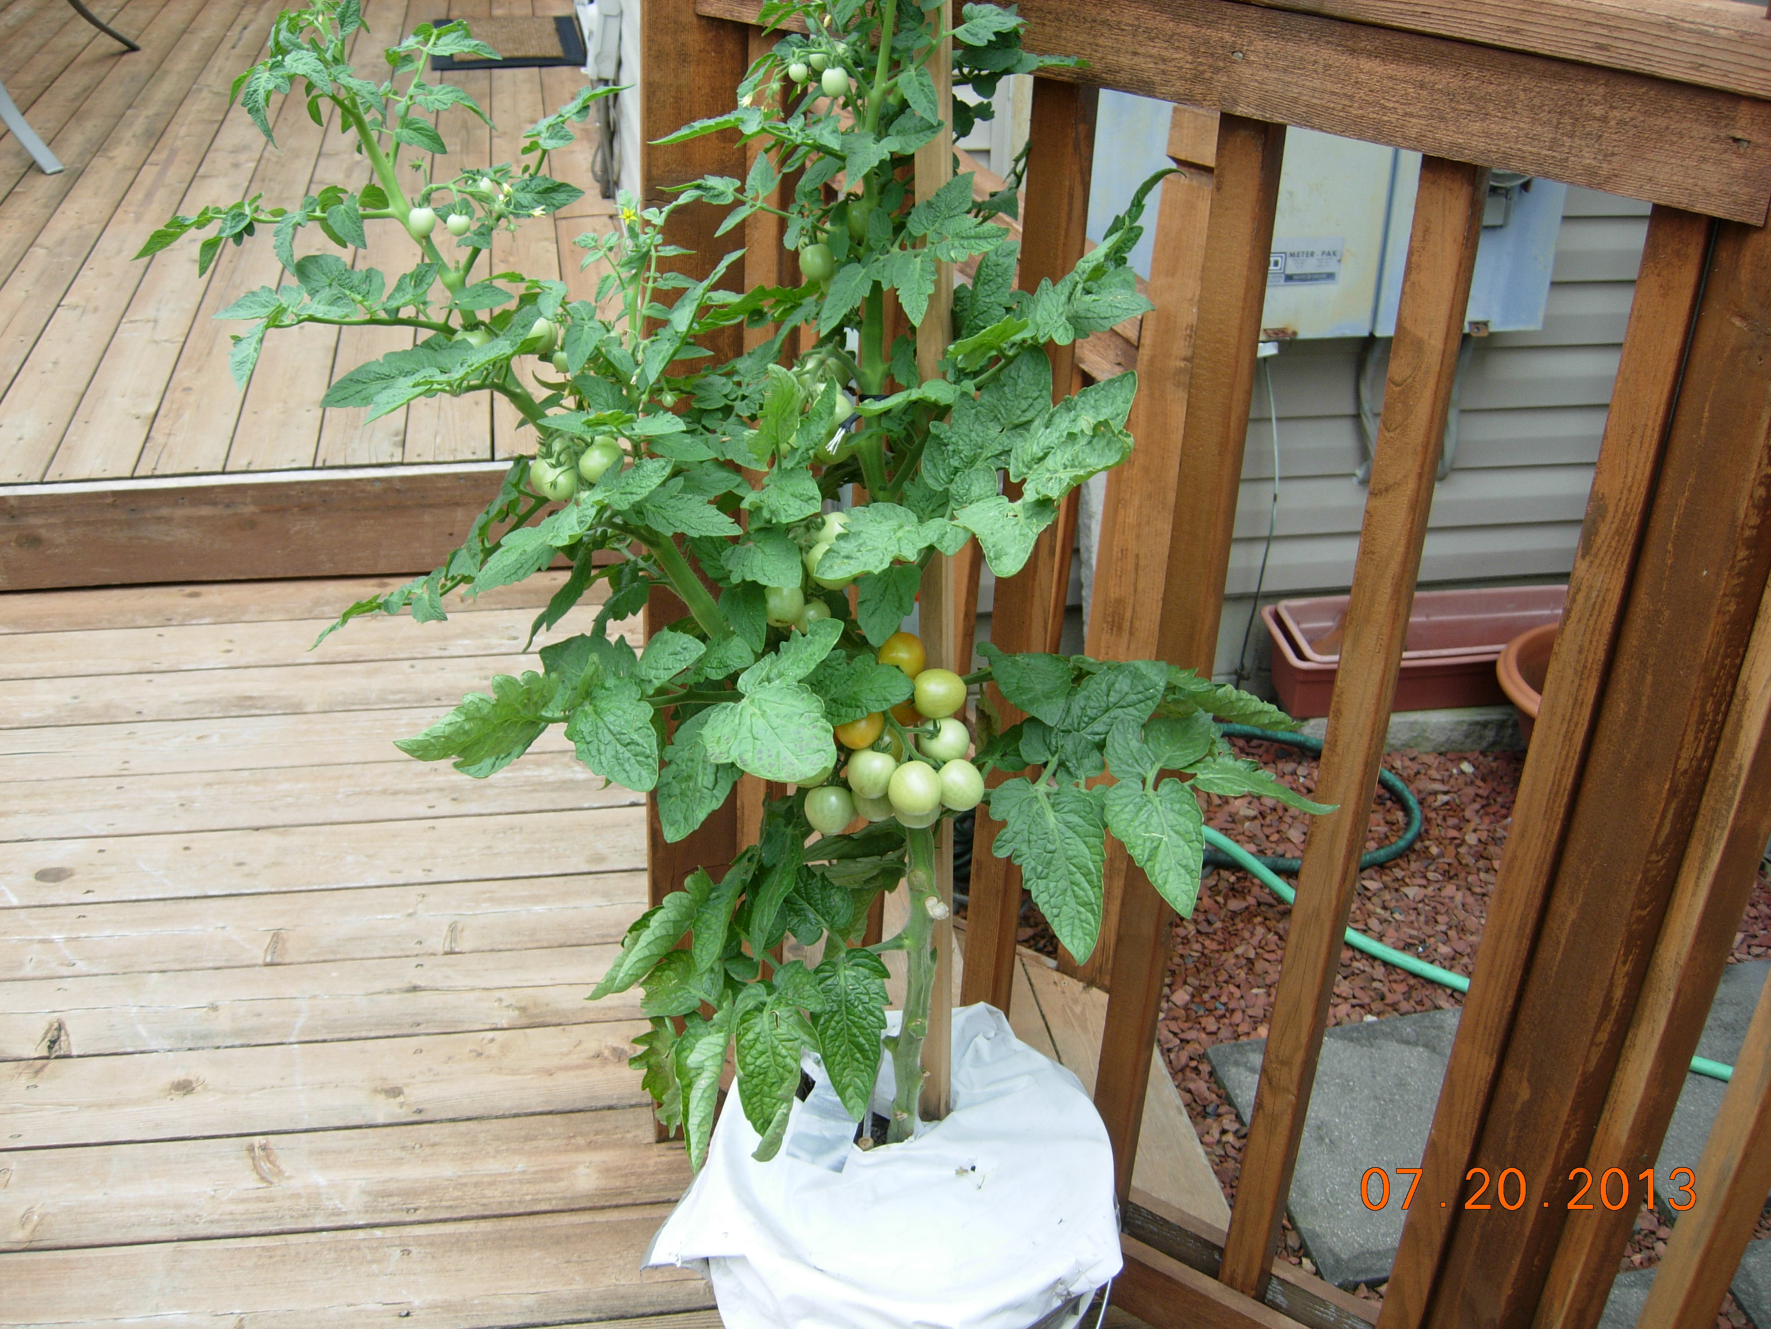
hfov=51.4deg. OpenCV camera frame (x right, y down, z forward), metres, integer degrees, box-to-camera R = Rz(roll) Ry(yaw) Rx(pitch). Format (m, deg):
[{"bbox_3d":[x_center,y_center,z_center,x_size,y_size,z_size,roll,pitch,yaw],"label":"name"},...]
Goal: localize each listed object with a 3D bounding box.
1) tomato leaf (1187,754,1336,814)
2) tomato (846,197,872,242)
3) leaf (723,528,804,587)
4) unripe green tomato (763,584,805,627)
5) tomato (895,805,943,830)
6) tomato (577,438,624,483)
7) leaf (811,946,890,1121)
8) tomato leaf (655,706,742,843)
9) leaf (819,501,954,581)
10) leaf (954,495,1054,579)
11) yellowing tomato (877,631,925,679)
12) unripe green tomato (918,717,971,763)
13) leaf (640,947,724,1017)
[{"bbox_3d":[0.249,0.078,1.224,0.113,0.020,0.058,15,27,-9],"label":"tomato leaf"},{"bbox_3d":[-0.014,-0.269,1.110,0.022,0.025,0.022,3,29,0],"label":"tomato"},{"bbox_3d":[-0.077,-0.068,1.160,0.049,0.016,0.035,24,75,6],"label":"leaf"},{"bbox_3d":[-0.062,-0.038,1.125,0.027,0.028,0.027,3,29,0],"label":"unripe green tomato"},{"bbox_3d":[0.022,0.095,1.230,0.032,0.033,0.032,3,29,0],"label":"tomato"},{"bbox_3d":[-0.169,-0.120,1.090,0.028,0.028,0.028,3,29,0],"label":"tomato"},{"bbox_3d":[-0.026,0.274,1.370,0.059,0.130,0.030,0,-6,-3],"label":"leaf"},{"bbox_3d":[-0.119,0.070,1.180,0.050,0.098,0.022,24,6,8],"label":"tomato leaf"},{"bbox_3d":[-0.003,-0.072,1.109,0.096,0.020,0.061,-25,54,-20],"label":"leaf"},{"bbox_3d":[0.073,-0.079,1.140,0.060,0.050,0.018,5,-11,-3],"label":"leaf"},{"bbox_3d":[0.012,-0.006,1.280,0.033,0.033,0.033,3,29,0],"label":"yellowing tomato"},{"bbox_3d":[0.041,0.053,1.272,0.035,0.034,0.035,3,29,0],"label":"unripe green tomato"},{"bbox_3d":[-0.144,0.227,1.310,0.056,0.043,0.020,9,-6,9],"label":"leaf"}]

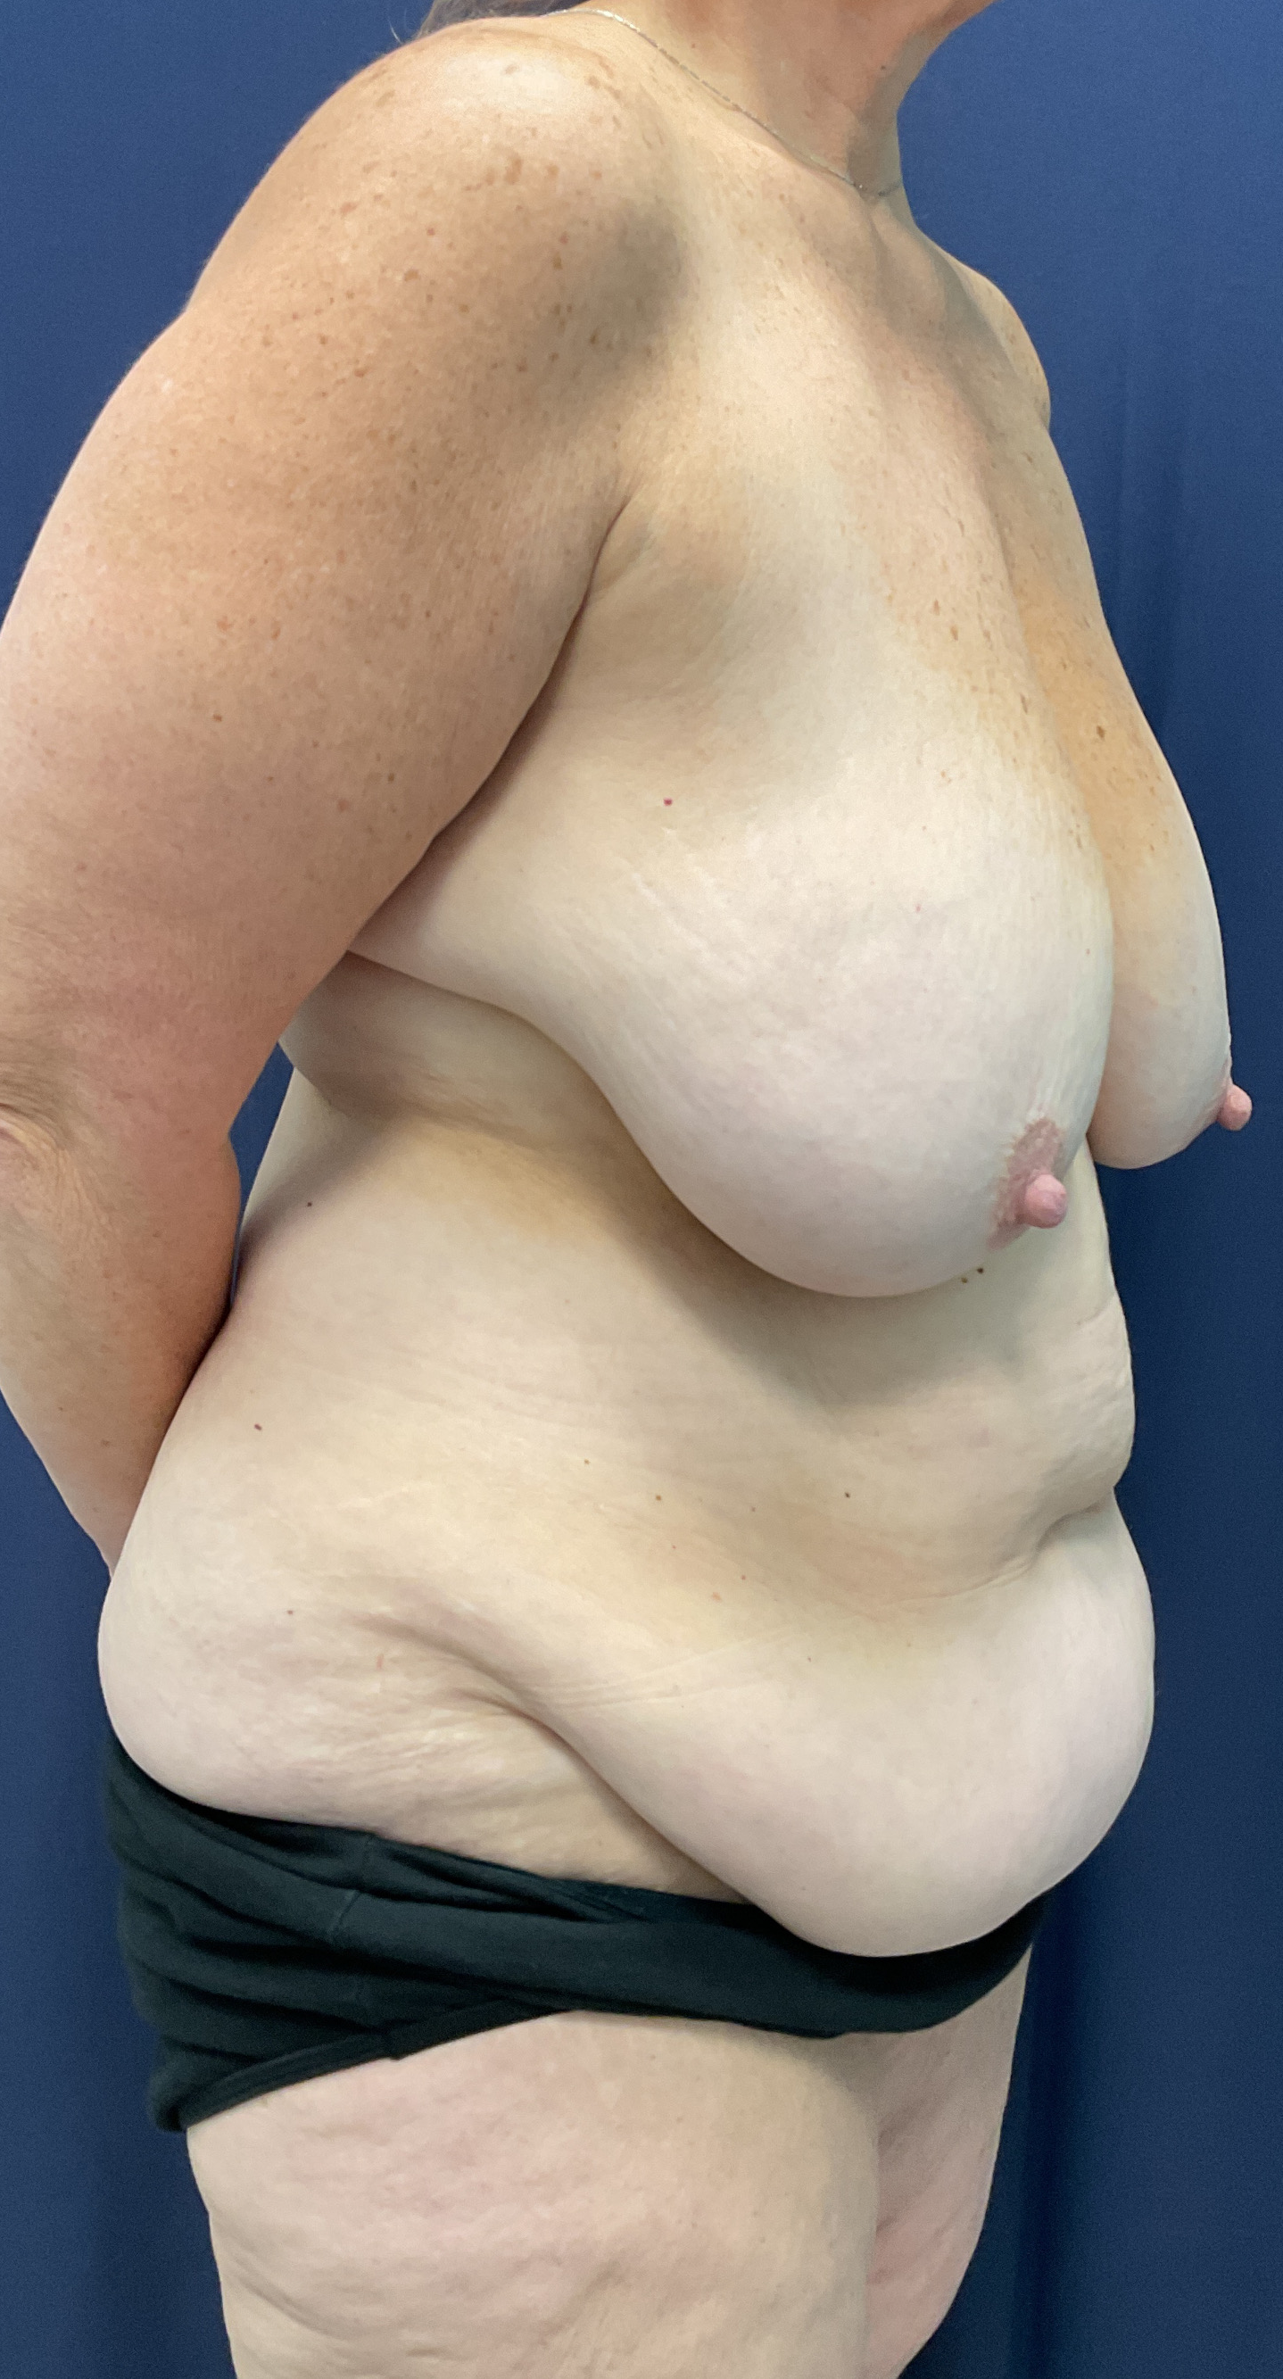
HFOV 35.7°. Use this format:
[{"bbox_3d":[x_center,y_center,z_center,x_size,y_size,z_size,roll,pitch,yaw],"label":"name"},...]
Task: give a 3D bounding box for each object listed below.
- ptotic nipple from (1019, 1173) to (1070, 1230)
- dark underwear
[{"bbox_3d":[0.136,0.004,0.669,0.015,0.018,0.016,8,12,37],"label":"ptotic nipple"},{"bbox_3d":[-0.028,0.294,0.818,0.360,0.210,0.420,7,11,32],"label":"dark underwear"}]

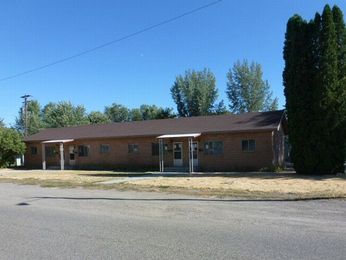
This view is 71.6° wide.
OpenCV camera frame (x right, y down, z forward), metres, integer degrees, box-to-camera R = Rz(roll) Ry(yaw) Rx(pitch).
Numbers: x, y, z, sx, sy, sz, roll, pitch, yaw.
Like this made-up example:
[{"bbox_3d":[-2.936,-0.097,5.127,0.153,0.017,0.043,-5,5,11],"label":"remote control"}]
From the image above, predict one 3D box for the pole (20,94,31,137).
[{"bbox_3d":[-28.015,-0.321,45.551,2.400,12.883,0.400,-4,-5,30],"label":"pole"}]

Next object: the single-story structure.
[{"bbox_3d":[-3.456,1.705,27.468,28.859,4.900,9.600,-4,-4,25],"label":"single-story structure"}]

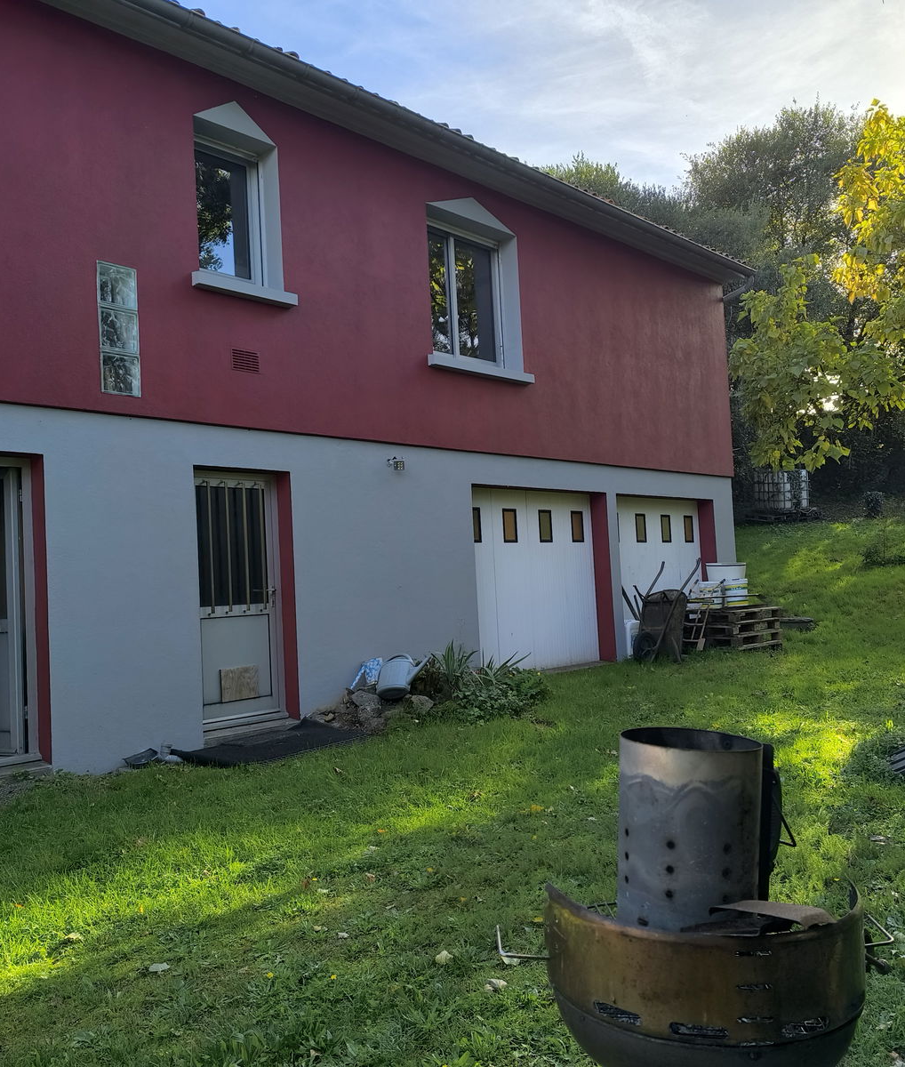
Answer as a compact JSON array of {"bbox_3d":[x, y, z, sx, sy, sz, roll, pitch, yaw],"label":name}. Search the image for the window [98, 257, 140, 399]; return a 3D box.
[{"bbox_3d":[-2.394,-1.448,6.757,0.100,0.930,0.300,-5,-4,43],"label":"window"}]

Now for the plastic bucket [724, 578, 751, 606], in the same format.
[{"bbox_3d":[3.672,0.767,12.200,0.310,0.360,0.310,-4,-3,17],"label":"plastic bucket"}]

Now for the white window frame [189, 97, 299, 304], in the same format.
[{"bbox_3d":[-1.766,-2.669,7.638,0.280,1.600,0.980,-5,-4,43],"label":"white window frame"}]

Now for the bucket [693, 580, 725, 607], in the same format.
[{"bbox_3d":[3.300,0.786,12.150,0.310,0.360,0.310,-4,-3,15],"label":"bucket"}]

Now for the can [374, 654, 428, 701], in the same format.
[{"bbox_3d":[-0.427,1.230,8.080,0.480,0.370,0.260,0,-27,-2],"label":"can"}]

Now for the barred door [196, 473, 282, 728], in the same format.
[{"bbox_3d":[-1.737,0.501,7.513,0.120,1.980,0.860,-5,-4,43],"label":"barred door"}]

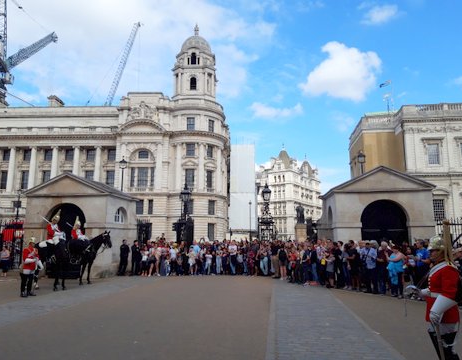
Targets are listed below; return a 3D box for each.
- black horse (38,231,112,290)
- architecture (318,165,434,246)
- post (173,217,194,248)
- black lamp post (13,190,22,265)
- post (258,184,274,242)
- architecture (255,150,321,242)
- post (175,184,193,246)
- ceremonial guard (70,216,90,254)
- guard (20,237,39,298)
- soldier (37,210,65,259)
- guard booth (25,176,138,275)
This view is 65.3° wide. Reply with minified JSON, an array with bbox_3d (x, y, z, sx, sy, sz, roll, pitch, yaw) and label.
[{"bbox_3d":[-6.352,3.134,14.599,2.750,2.260,0.900,-3,-9,22],"label":"black horse"},{"bbox_3d":[6.960,2.236,17.894,4.450,5.077,4.450,-1,-8,5],"label":"architecture"},{"bbox_3d":[-2.763,3.747,21.180,1.100,3.132,1.100,-1,-8,5],"label":"post"},{"bbox_3d":[-13.411,3.062,22.696,0.450,4.963,0.450,-1,-8,5],"label":"black lamp post"},{"bbox_3d":[2.050,2.720,20.927,0.900,5.080,0.900,-1,-8,5],"label":"post"},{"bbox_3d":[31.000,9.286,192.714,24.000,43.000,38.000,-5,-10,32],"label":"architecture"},{"bbox_3d":[-2.722,2.768,21.324,0.950,5.110,0.950,-1,-8,5],"label":"post"},{"bbox_3d":[-6.559,2.461,15.608,0.850,1.853,0.750,-4,-10,28],"label":"ceremonial guard"},{"bbox_3d":[-6.722,2.895,12.056,0.520,1.932,0.570,-5,-10,30],"label":"guard"},{"bbox_3d":[-7.018,2.175,14.134,0.950,1.995,0.800,-4,-10,28],"label":"soldier"},{"bbox_3d":[-7.913,2.513,19.694,4.450,5.098,4.450,-1,-8,5],"label":"guard booth"}]

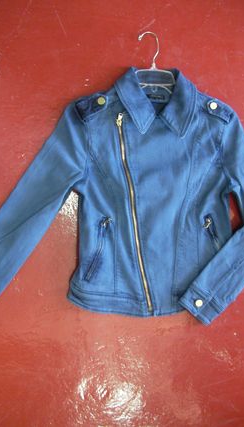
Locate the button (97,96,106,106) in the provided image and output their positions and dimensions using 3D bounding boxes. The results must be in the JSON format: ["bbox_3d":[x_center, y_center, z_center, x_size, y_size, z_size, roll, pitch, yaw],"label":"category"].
[{"bbox_3d":[-0.053,-0.290,1.212,0.021,0.006,0.021,-1,76,0],"label":"button"}]

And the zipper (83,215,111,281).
[{"bbox_3d":[-0.059,0.082,1.119,0.026,0.013,0.165,20,77,5],"label":"zipper"}]

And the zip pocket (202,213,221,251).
[{"bbox_3d":[0.226,0.072,1.122,0.027,0.014,0.154,-17,77,-4],"label":"zip pocket"}]

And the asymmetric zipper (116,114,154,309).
[{"bbox_3d":[0.030,-0.013,1.143,0.026,0.014,0.511,-8,76,-2],"label":"asymmetric zipper"}]

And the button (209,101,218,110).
[{"bbox_3d":[0.236,-0.279,1.210,0.021,0.006,0.021,3,76,1],"label":"button"}]

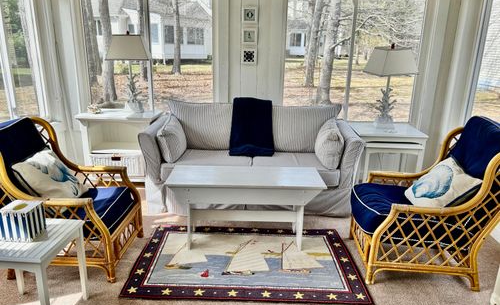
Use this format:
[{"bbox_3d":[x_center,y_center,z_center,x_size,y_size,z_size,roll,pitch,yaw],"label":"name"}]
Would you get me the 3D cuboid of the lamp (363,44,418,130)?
[{"bbox_3d":[1.315,-0.615,3.529,0.400,0.778,0.305,-2,16,-14],"label":"lamp"}]

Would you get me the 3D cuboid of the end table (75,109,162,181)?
[{"bbox_3d":[-1.295,-0.080,3.814,0.705,0.635,0.457,1,15,0],"label":"end table"}]

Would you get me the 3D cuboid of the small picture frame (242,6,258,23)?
[{"bbox_3d":[0.008,-1.350,3.705,0.157,0.164,0.025,2,15,2],"label":"small picture frame"}]

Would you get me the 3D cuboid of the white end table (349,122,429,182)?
[{"bbox_3d":[1.274,0.066,3.613,0.587,0.582,0.584,2,15,4],"label":"white end table"}]

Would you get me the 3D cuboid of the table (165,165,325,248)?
[{"bbox_3d":[-0.028,0.383,2.540,0.997,0.470,0.406,1,15,0],"label":"table"}]

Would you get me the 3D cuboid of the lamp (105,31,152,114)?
[{"bbox_3d":[-1.209,-0.797,3.760,0.400,0.782,0.305,-3,16,-15],"label":"lamp"}]

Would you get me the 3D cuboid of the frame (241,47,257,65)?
[{"bbox_3d":[-0.004,-0.968,3.809,0.166,0.163,0.025,2,15,2],"label":"frame"}]

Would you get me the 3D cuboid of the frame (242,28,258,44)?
[{"bbox_3d":[0.004,-1.161,3.756,0.161,0.161,0.025,2,15,2],"label":"frame"}]

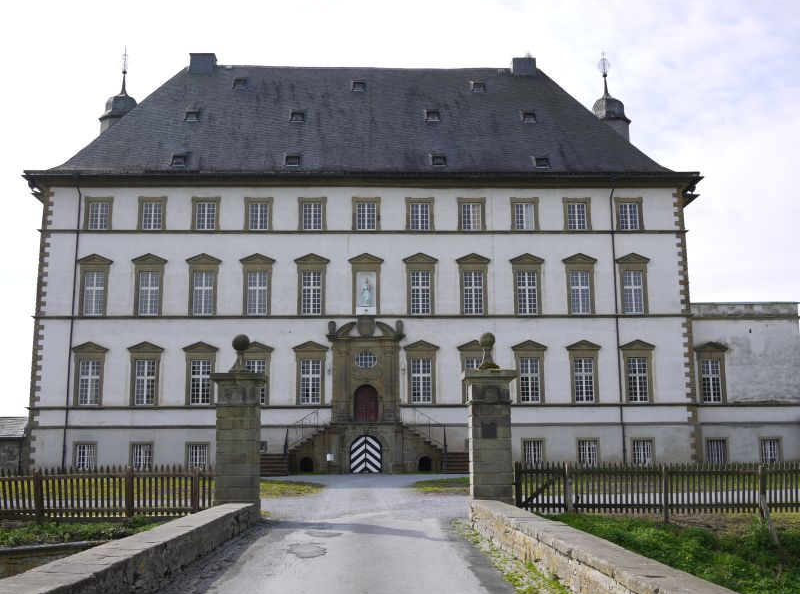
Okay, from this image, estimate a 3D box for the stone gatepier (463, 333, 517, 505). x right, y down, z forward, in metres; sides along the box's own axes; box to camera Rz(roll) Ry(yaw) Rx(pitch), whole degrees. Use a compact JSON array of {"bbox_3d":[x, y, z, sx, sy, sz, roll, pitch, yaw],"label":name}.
[{"bbox_3d":[1.625,2.282,16.826,0.900,3.267,0.880,0,-10,-2],"label":"stone gatepier"}]

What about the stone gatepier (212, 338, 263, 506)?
[{"bbox_3d":[-2.929,2.263,16.682,0.900,3.240,0.880,0,-10,-2],"label":"stone gatepier"}]

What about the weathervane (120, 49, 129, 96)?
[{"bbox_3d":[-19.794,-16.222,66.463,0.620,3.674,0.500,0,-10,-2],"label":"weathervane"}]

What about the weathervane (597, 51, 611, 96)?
[{"bbox_3d":[14.957,-16.355,67.612,1.000,3.427,0.500,0,-10,-2],"label":"weathervane"}]

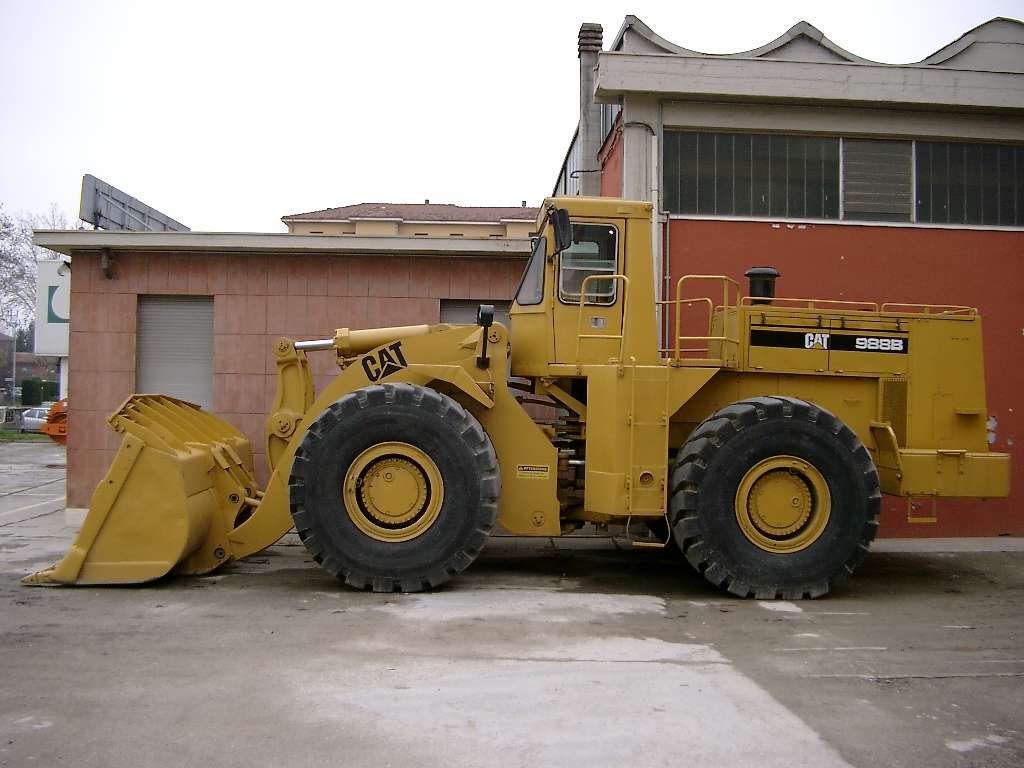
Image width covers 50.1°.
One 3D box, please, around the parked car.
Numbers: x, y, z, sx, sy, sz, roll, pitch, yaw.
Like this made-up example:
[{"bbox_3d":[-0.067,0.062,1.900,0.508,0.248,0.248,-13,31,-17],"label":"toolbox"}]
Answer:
[{"bbox_3d":[-26.199,2.068,62.000,4.000,1.440,1.680,1,-2,9],"label":"parked car"}]

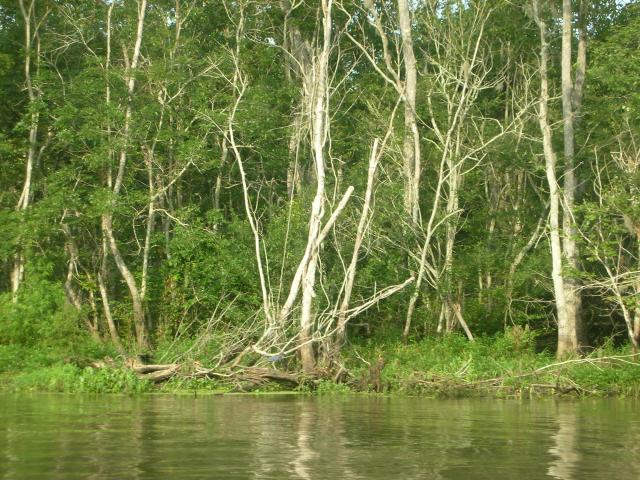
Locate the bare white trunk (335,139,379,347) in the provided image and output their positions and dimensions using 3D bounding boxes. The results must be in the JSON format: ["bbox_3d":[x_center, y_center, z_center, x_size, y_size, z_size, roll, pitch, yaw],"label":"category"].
[{"bbox_3d":[0.788,0.057,40.000,0.260,4.340,0.260,10,-2,0],"label":"bare white trunk"}]

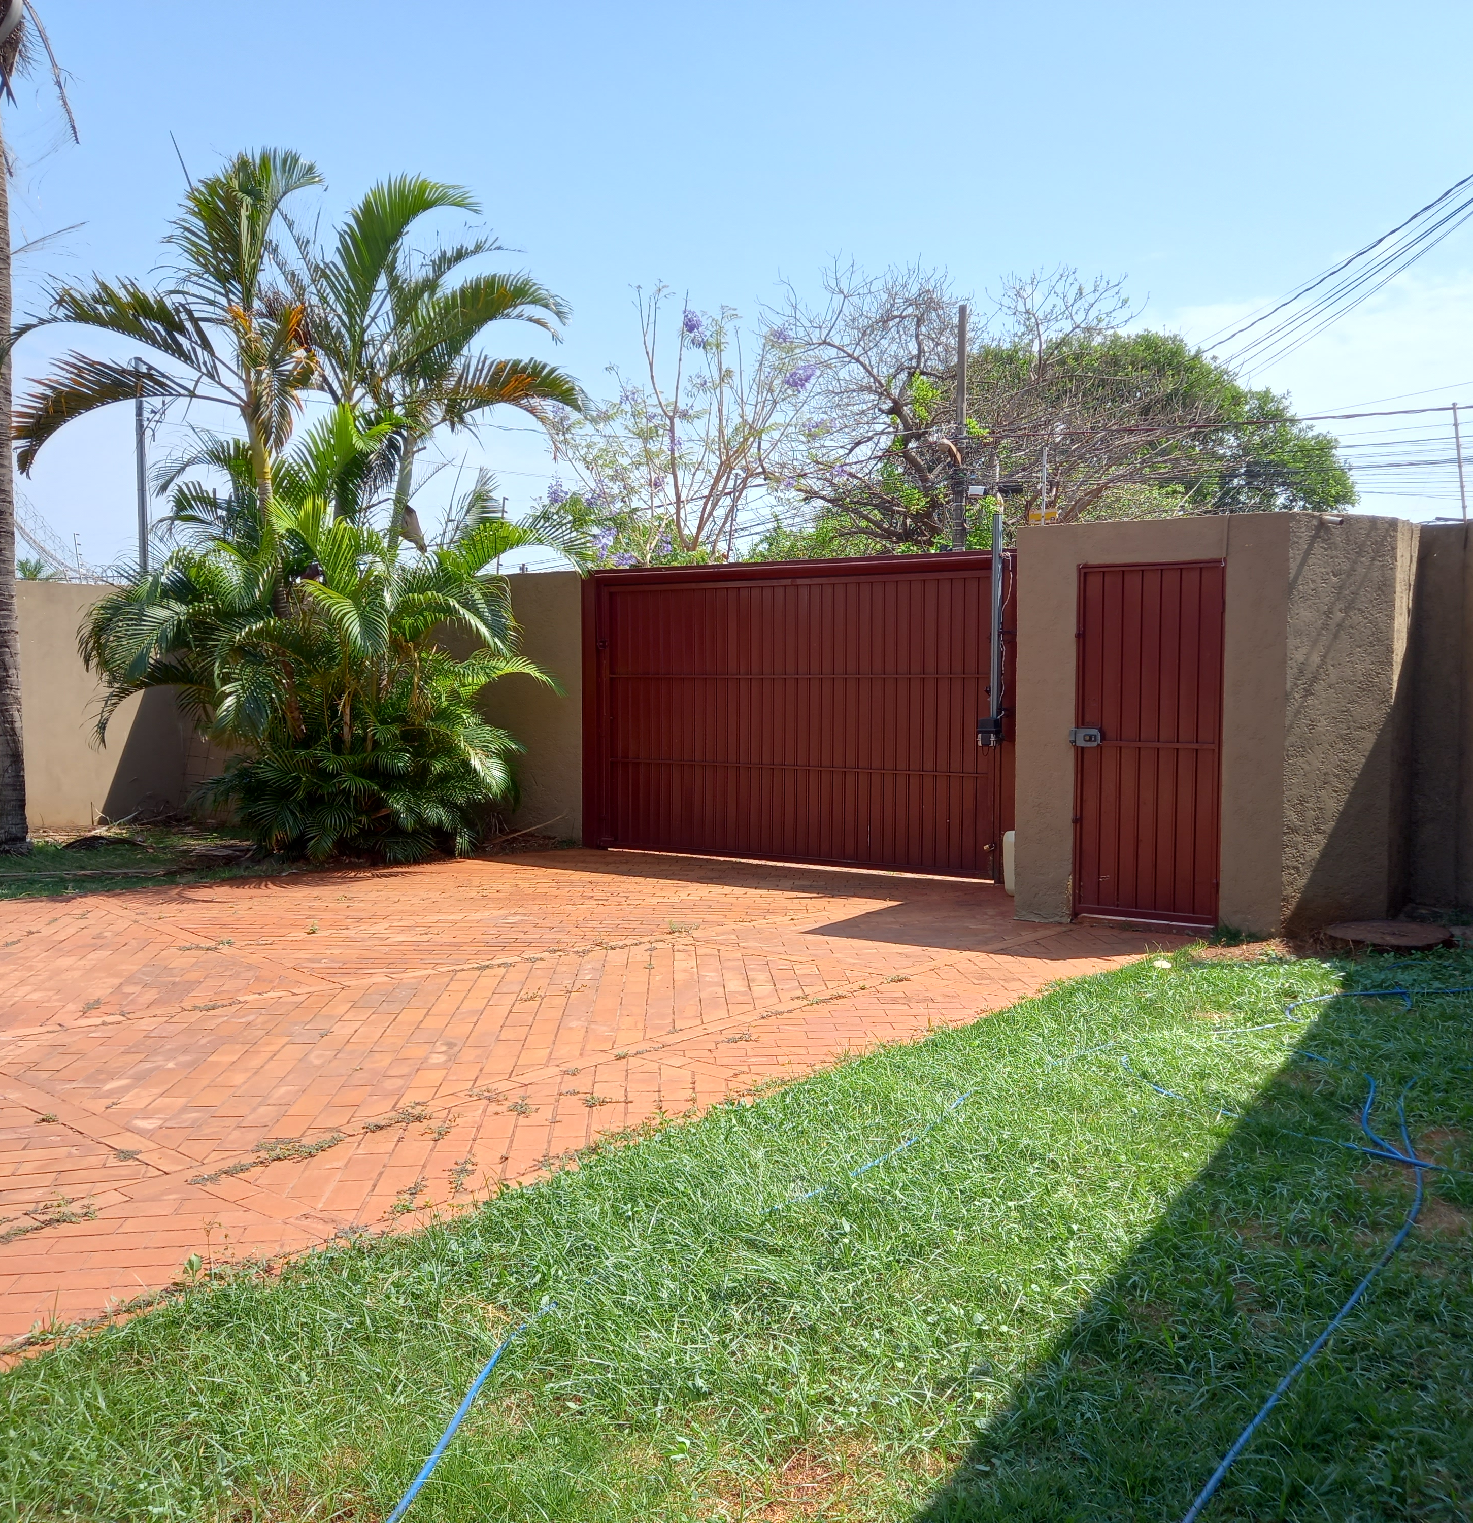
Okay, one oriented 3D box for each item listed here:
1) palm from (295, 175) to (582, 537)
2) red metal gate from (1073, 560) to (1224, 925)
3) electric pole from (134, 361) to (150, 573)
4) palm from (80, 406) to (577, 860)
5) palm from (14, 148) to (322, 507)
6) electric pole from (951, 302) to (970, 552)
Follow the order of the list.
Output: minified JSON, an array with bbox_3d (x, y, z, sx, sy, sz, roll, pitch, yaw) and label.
[{"bbox_3d":[-2.459,-2.080,12.276,2.360,5.497,2.400,-1,4,-11],"label":"palm"},{"bbox_3d":[2.323,-0.098,8.271,0.830,2.028,0.070,2,4,32],"label":"red metal gate"},{"bbox_3d":[-8.400,-2.752,20.885,0.130,5.772,0.130,-2,4,-22],"label":"electric pole"},{"bbox_3d":[-3.352,-1.113,12.214,4.000,3.580,3.200,-1,4,-15],"label":"palm"},{"bbox_3d":[-4.723,-2.220,12.385,2.550,5.775,2.400,-2,4,-21],"label":"palm"},{"bbox_3d":[4.116,-4.389,27.261,0.250,8.149,0.250,0,4,9],"label":"electric pole"}]

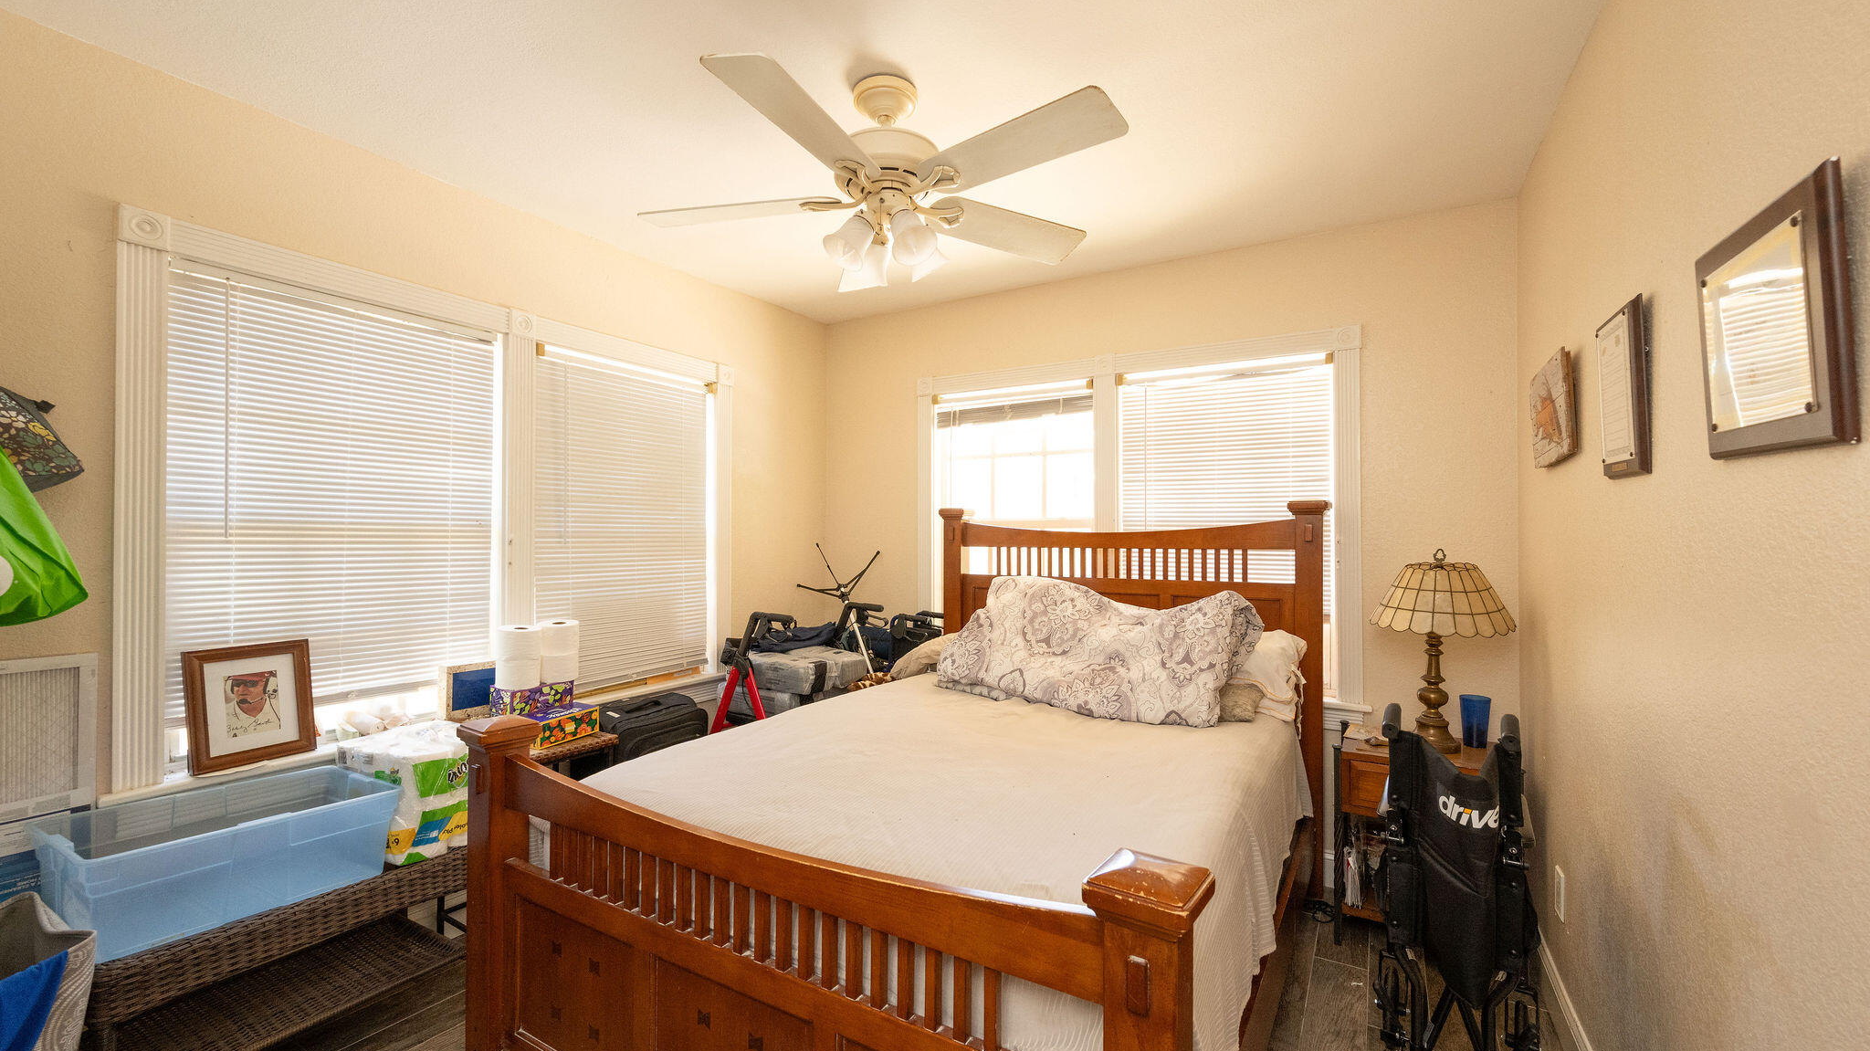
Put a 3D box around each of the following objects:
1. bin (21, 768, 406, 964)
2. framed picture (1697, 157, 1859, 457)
[{"bbox_3d":[-1.630,0.750,1.673,0.375,0.212,0.530,0,-1,35],"label":"bin"},{"bbox_3d":[0.998,-0.228,0.876,0.022,0.285,0.330,-3,-2,31],"label":"framed picture"}]

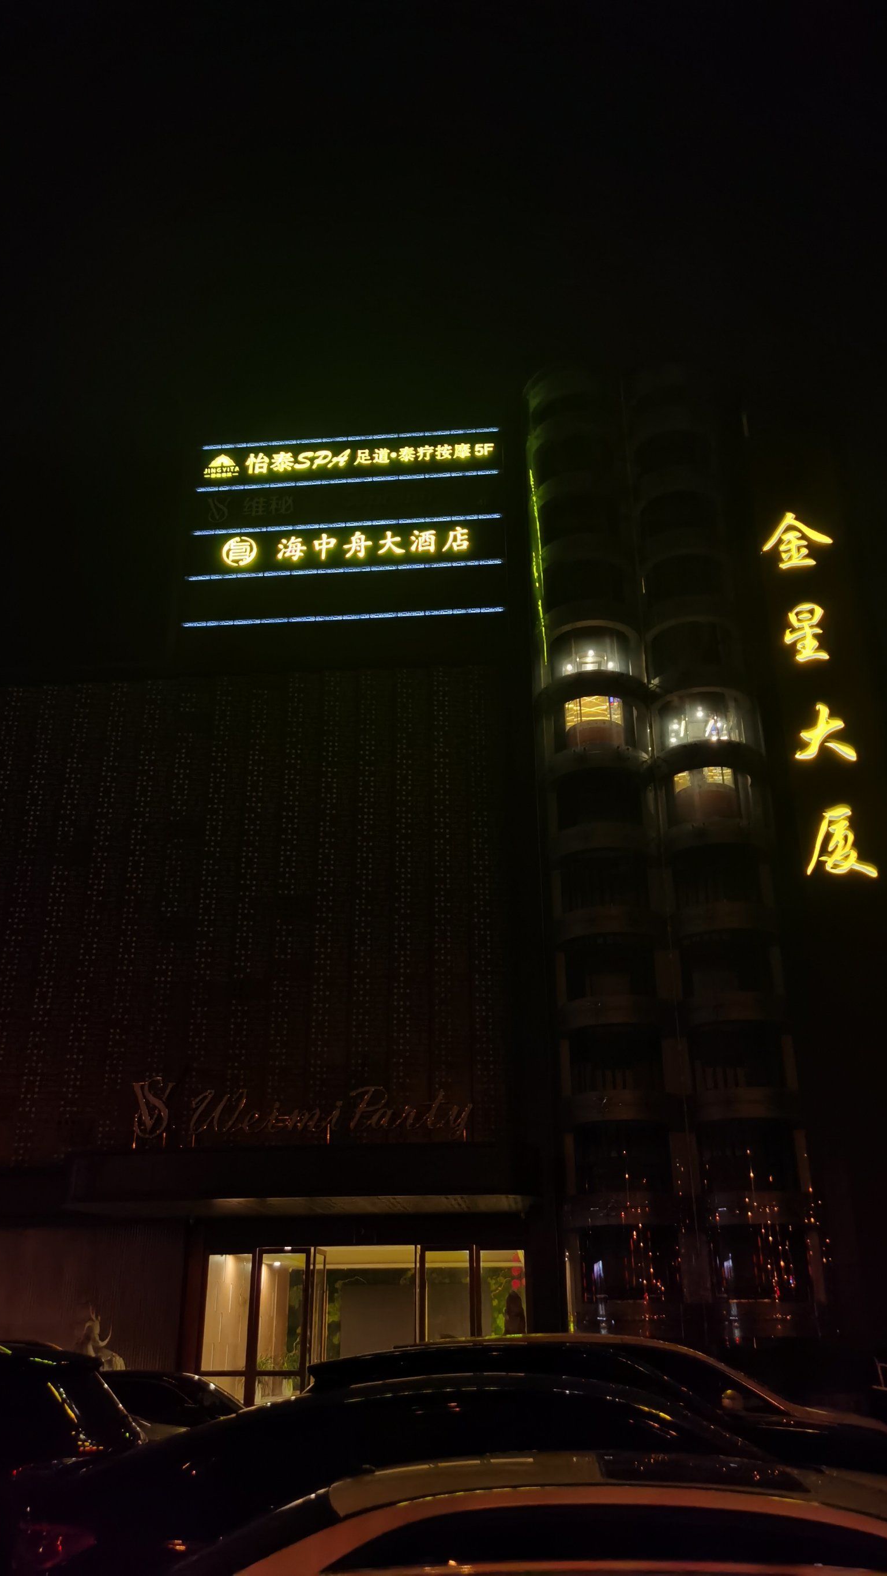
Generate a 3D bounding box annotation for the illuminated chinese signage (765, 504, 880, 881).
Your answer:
[{"bbox_3d":[8.479,-2.405,27.762,1.763,9.526,0.200,-2,-26,4],"label":"illuminated chinese signage"}]

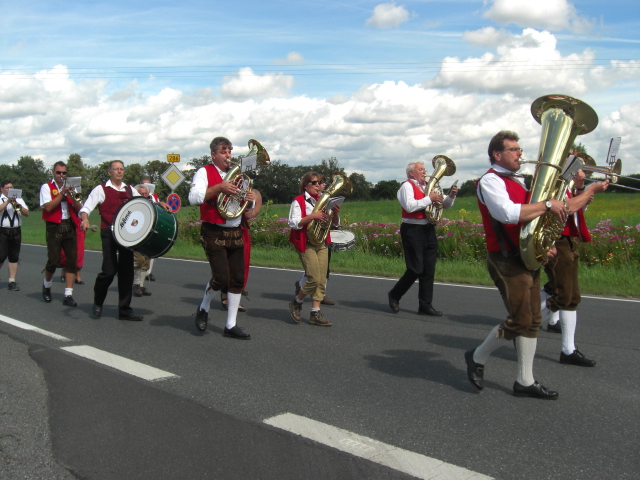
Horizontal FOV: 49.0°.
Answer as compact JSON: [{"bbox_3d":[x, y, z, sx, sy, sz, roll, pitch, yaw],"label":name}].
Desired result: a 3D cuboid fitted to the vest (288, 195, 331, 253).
[{"bbox_3d":[-0.114,-0.178,7.600,0.280,0.620,0.430,1,3,45],"label":"vest"}]

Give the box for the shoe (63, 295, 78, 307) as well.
[{"bbox_3d":[-3.143,0.762,8.850,0.290,0.125,0.105,1,3,45],"label":"shoe"}]

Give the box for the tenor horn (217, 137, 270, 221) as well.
[{"bbox_3d":[-0.689,-0.534,6.250,0.350,0.720,0.290,24,2,-42],"label":"tenor horn"}]

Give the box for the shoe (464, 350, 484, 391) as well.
[{"bbox_3d":[1.044,0.879,4.750,0.120,0.285,0.110,-34,-21,36],"label":"shoe"}]

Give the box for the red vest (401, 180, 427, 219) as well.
[{"bbox_3d":[1.069,-0.458,7.950,0.280,0.470,0.400,1,3,40],"label":"red vest"}]

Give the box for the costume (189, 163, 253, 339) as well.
[{"bbox_3d":[-0.935,0.099,6.600,0.560,1.600,0.550,-2,3,-43],"label":"costume"}]

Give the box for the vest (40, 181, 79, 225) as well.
[{"bbox_3d":[-3.318,-0.471,8.950,0.450,0.550,0.280,-3,3,-42],"label":"vest"}]

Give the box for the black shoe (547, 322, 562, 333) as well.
[{"bbox_3d":[2.364,0.861,6.950,0.280,0.115,0.105,2,3,44],"label":"black shoe"}]

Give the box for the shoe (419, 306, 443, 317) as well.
[{"bbox_3d":[1.274,0.824,8.100,0.285,0.110,0.105,2,3,38],"label":"shoe"}]

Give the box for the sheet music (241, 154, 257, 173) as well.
[{"bbox_3d":[-0.652,-0.700,6.450,0.180,0.150,0.015,-9,17,-38],"label":"sheet music"}]

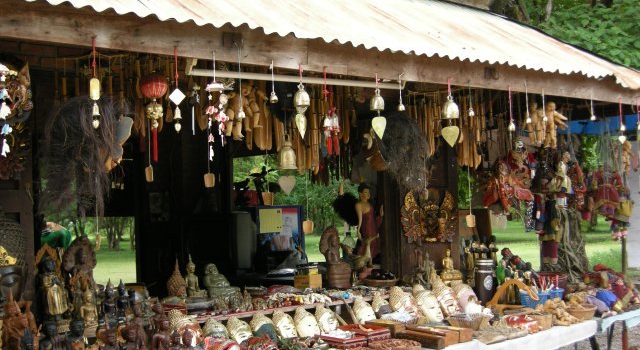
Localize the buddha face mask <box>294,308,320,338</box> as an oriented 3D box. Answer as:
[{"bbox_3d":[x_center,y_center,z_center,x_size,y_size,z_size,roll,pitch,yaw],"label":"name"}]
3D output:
[{"bbox_3d":[-0.069,0.752,4.530,0.116,0.175,0.079,0,-39,-42],"label":"buddha face mask"}]

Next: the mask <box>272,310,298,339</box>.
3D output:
[{"bbox_3d":[-0.164,0.706,4.200,0.105,0.155,0.070,0,-41,-43],"label":"mask"}]

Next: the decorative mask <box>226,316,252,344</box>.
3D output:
[{"bbox_3d":[-0.386,0.742,4.250,0.103,0.156,0.070,0,-39,-42],"label":"decorative mask"}]

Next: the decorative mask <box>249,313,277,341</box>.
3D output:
[{"bbox_3d":[-0.281,0.746,4.342,0.107,0.162,0.073,0,-39,-42],"label":"decorative mask"}]

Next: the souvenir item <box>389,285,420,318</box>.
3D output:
[{"bbox_3d":[0.471,0.719,5.011,0.141,0.214,0.096,0,-39,-42],"label":"souvenir item"}]

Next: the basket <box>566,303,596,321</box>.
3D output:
[{"bbox_3d":[1.429,0.750,4.850,0.150,0.070,0.150,0,-3,-43],"label":"basket"}]

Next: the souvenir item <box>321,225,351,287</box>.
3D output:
[{"bbox_3d":[0.090,0.480,5.200,0.150,0.375,0.150,0,-3,-42],"label":"souvenir item"}]

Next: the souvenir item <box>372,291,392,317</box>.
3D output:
[{"bbox_3d":[0.337,0.700,4.750,0.100,0.155,0.070,0,-41,-43],"label":"souvenir item"}]

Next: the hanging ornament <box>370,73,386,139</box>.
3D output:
[{"bbox_3d":[0.254,-0.297,3.850,0.066,0.278,0.060,-1,-1,6],"label":"hanging ornament"}]

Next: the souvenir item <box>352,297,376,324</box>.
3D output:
[{"bbox_3d":[0.241,0.741,4.806,0.113,0.171,0.077,0,-39,-42],"label":"souvenir item"}]

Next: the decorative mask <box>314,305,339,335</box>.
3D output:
[{"bbox_3d":[0.039,0.755,4.626,0.112,0.170,0.076,0,-39,-42],"label":"decorative mask"}]

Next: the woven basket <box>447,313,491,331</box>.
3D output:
[{"bbox_3d":[0.757,0.747,4.500,0.150,0.075,0.190,0,-3,-43],"label":"woven basket"}]

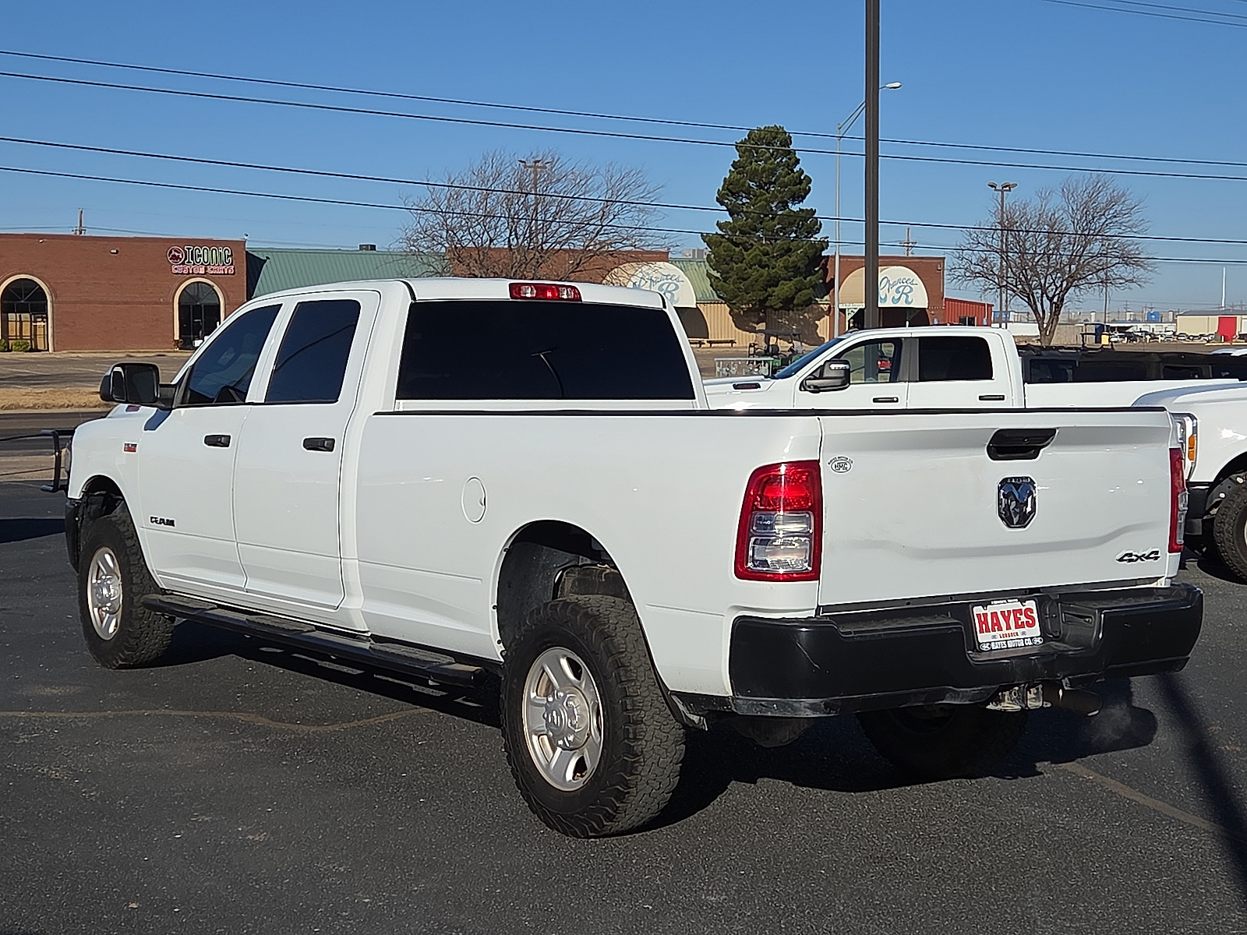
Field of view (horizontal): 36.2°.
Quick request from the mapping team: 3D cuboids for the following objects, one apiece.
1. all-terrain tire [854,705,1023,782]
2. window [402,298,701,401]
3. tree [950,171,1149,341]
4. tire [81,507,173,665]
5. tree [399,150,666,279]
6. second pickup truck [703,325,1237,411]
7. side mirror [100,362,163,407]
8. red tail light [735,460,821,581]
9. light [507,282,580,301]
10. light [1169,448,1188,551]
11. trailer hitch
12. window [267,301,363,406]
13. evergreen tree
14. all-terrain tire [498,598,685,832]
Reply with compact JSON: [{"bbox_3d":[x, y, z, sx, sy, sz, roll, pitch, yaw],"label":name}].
[{"bbox_3d":[1.275,0.818,7.747,0.280,0.825,0.830,-2,4,-36],"label":"all-terrain tire"},{"bbox_3d":[-0.309,-0.495,8.138,1.500,0.420,0.080,-2,-8,-35],"label":"window"},{"bbox_3d":[25.907,-12.293,115.000,12.000,10.700,11.500,1,5,12],"label":"tree"},{"bbox_3d":[-2.652,0.652,10.208,0.280,0.825,0.830,-2,4,-36],"label":"tire"},{"bbox_3d":[-4.055,-9.650,85.000,12.200,9.000,11.000,0,4,0],"label":"tree"},{"bbox_3d":[3.302,-0.457,19.990,6.050,2.020,2.080,0,3,6],"label":"second pickup truck"},{"bbox_3d":[-2.307,-0.389,8.902,0.255,0.200,0.170,-2,4,-35],"label":"side mirror"},{"bbox_3d":[0.456,0.152,5.566,0.200,0.355,0.160,-2,4,-35],"label":"red tail light"},{"bbox_3d":[-0.343,-0.750,8.192,0.350,0.070,0.060,-2,4,-35],"label":"light"},{"bbox_3d":[1.952,0.112,6.872,0.180,0.375,0.190,-2,4,-36],"label":"light"},{"bbox_3d":[1.329,0.727,6.041,0.340,0.100,0.240,-2,4,-35],"label":"trailer hitch"},{"bbox_3d":[-1.363,-0.506,8.433,0.070,0.480,0.720,19,-8,-35],"label":"window"},{"bbox_3d":[9.280,-15.084,125.000,8.200,14.600,8.200,0,4,4],"label":"evergreen tree"},{"bbox_3d":[-0.113,0.847,6.508,0.265,0.825,0.825,-2,4,-35],"label":"all-terrain tire"}]

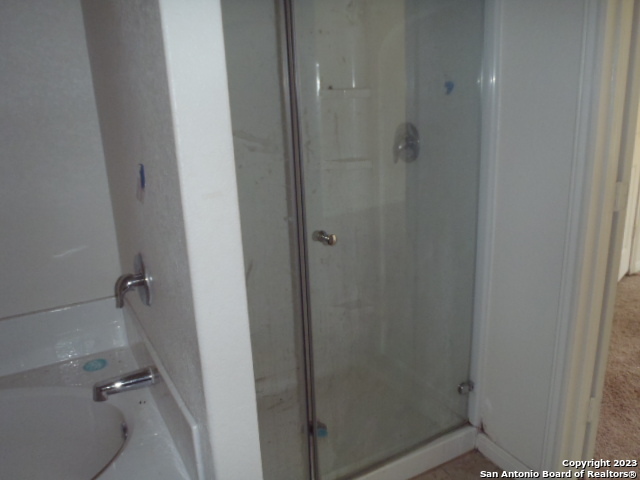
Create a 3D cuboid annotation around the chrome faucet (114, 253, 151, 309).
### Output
[{"bbox_3d":[-0.579,0.130,1.586,0.092,0.162,0.160,-10,15,-27],"label":"chrome faucet"}]

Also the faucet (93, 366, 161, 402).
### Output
[{"bbox_3d":[-0.568,0.430,1.537,0.175,0.062,0.052,-10,15,-27],"label":"faucet"}]

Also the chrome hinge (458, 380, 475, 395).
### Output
[{"bbox_3d":[0.615,0.620,2.174,0.050,0.043,0.040,-10,15,-27],"label":"chrome hinge"}]

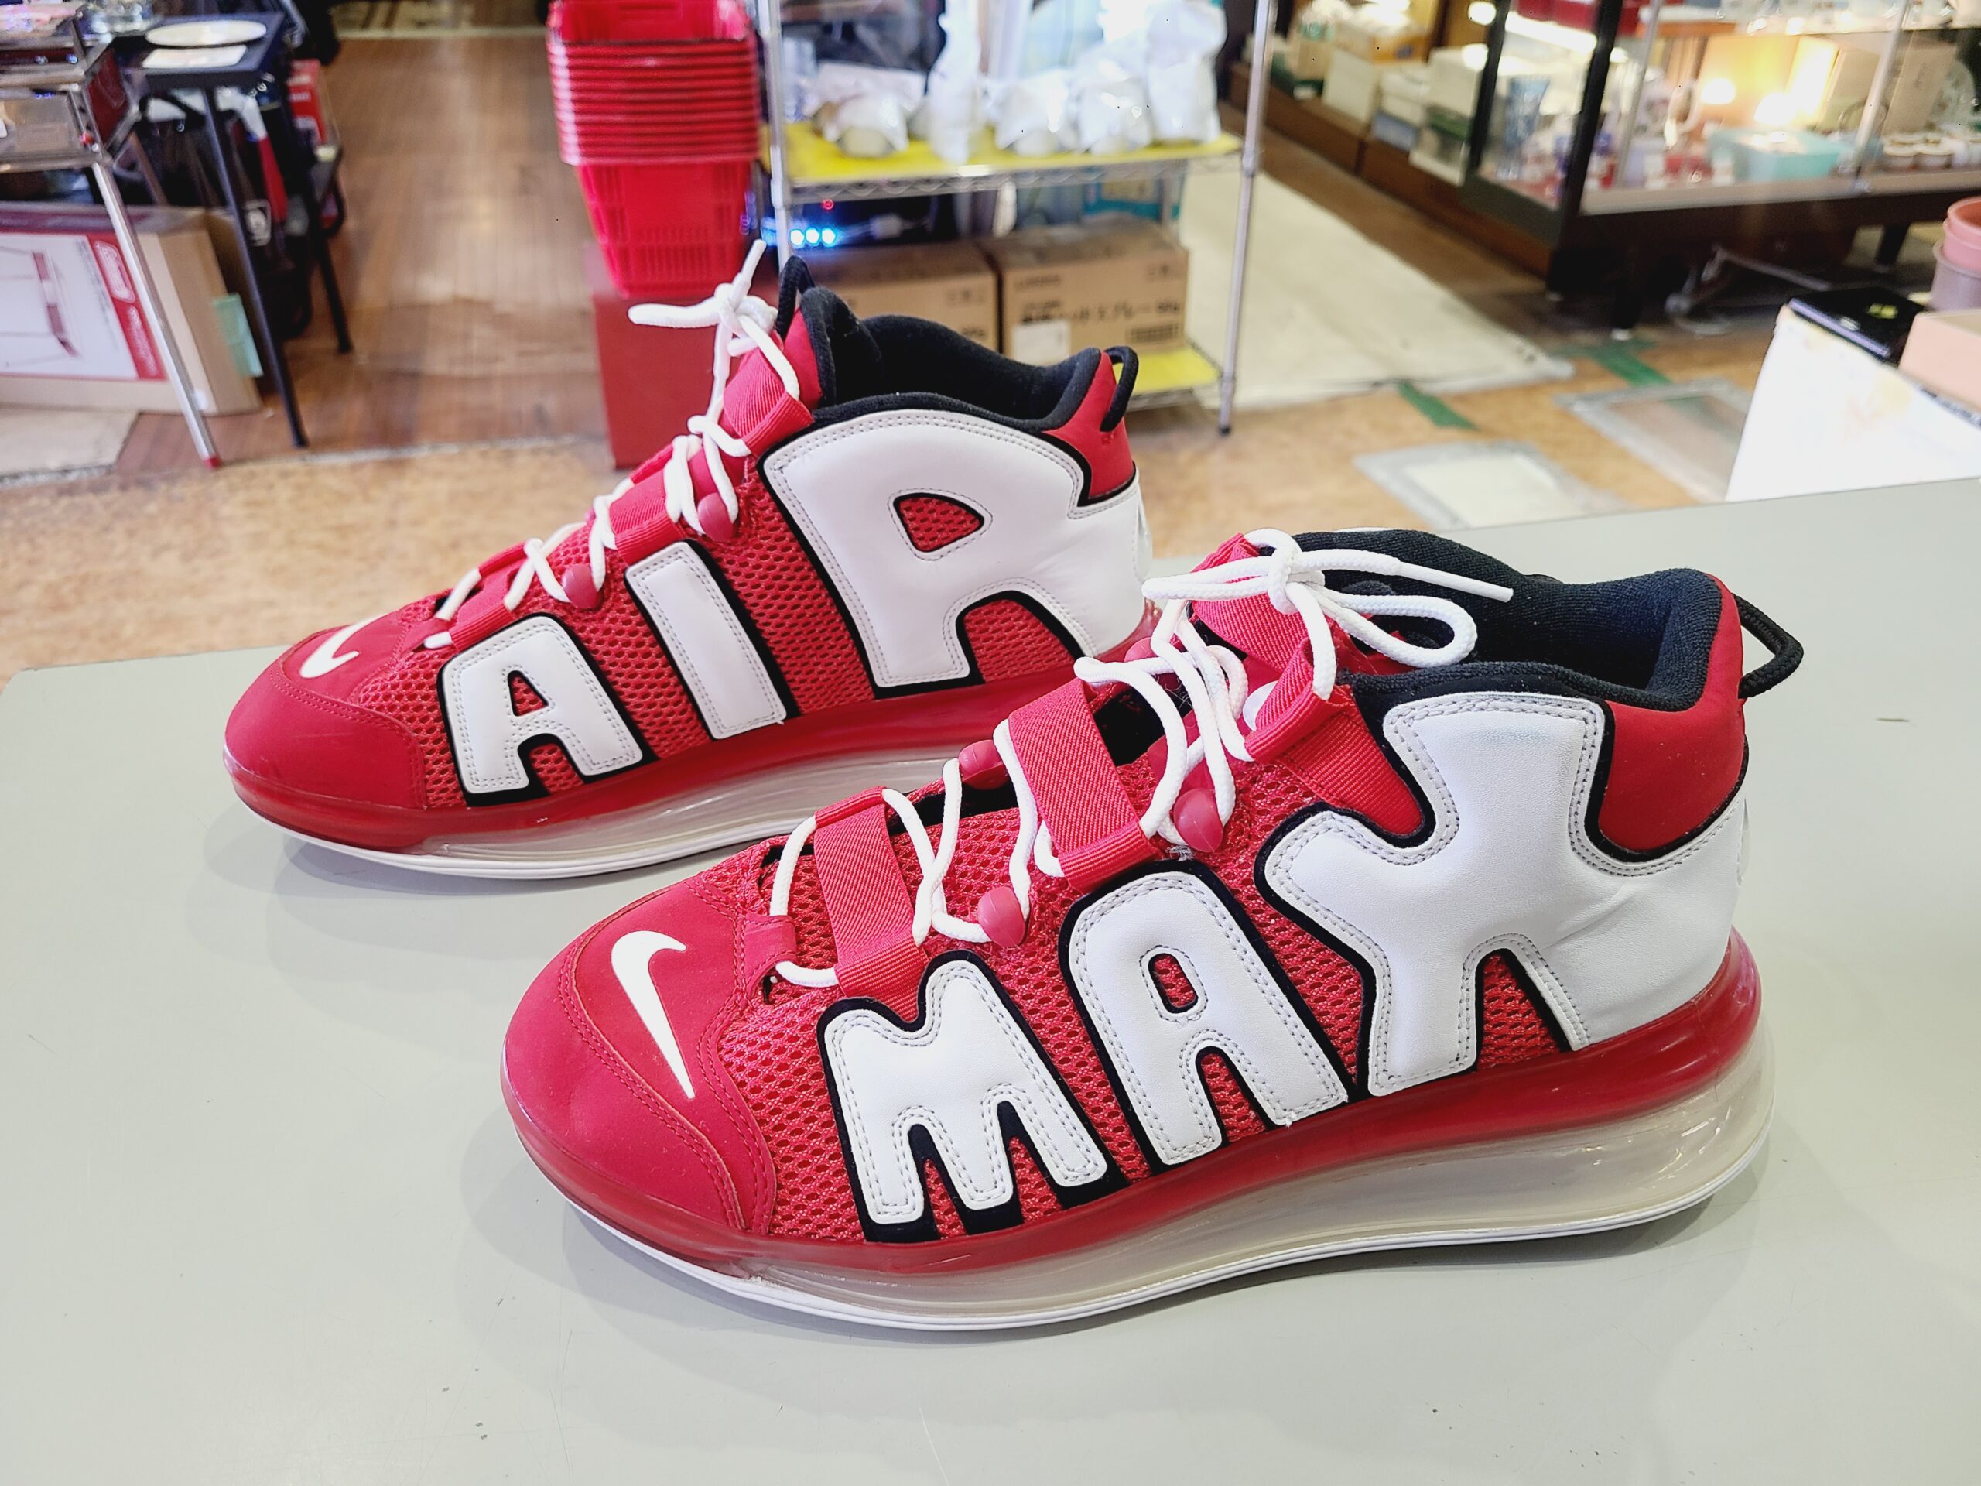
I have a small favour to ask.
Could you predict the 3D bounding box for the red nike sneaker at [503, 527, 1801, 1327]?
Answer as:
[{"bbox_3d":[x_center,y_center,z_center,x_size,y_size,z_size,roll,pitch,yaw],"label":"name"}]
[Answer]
[{"bbox_3d":[0.041,0.025,0.335,0.306,0.160,0.114,-2,30,-5],"label":"red nike sneaker"}]

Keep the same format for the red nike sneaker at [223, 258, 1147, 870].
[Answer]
[{"bbox_3d":[-0.089,-0.060,0.474,0.306,0.165,0.114,-3,30,-6],"label":"red nike sneaker"}]

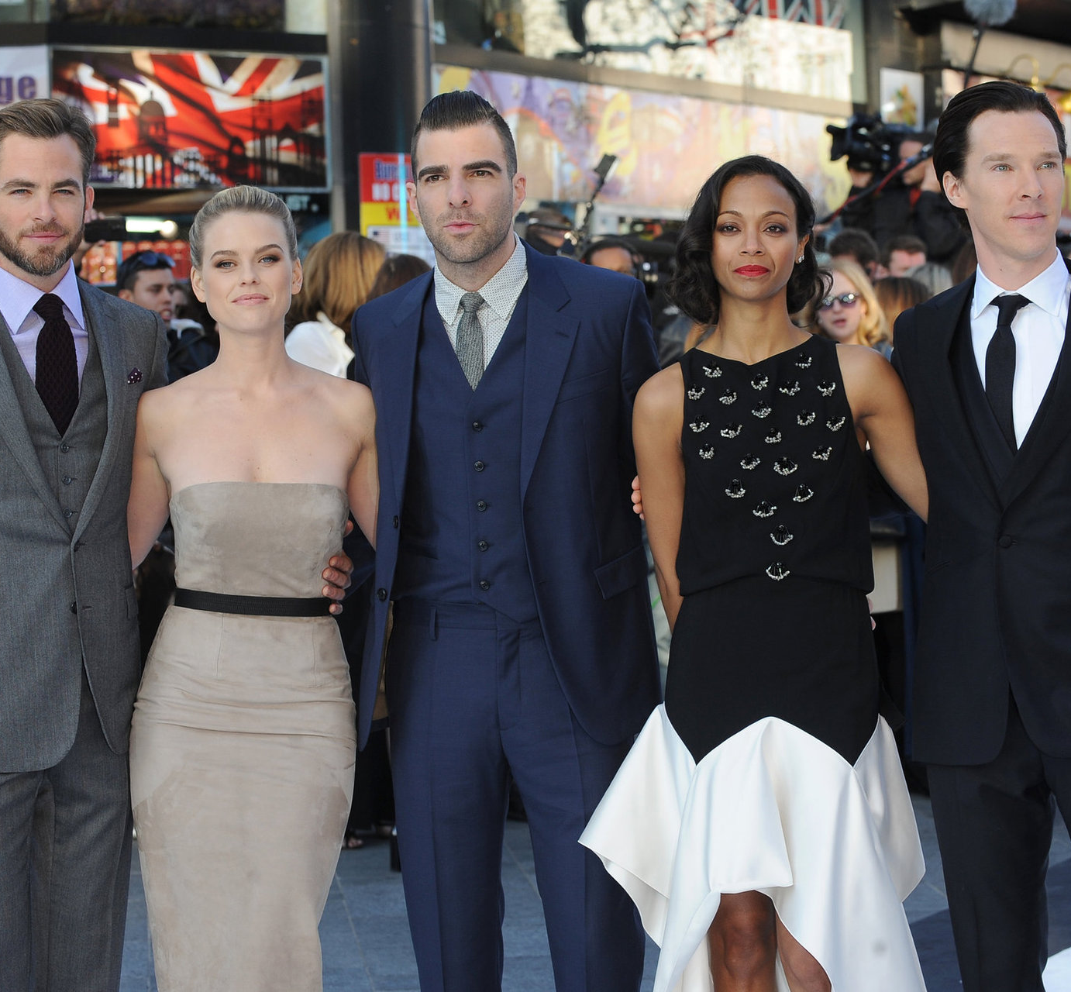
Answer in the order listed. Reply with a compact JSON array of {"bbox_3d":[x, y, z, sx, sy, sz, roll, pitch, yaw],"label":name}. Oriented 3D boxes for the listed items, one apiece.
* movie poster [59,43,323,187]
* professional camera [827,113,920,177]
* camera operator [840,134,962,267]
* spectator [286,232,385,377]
[{"bbox_3d":[-2.801,-3.055,23.500,2.400,1.120,0.080,-4,5,-32],"label":"movie poster"},{"bbox_3d":[1.502,-1.522,12.600,0.520,0.280,0.230,-4,5,-37],"label":"professional camera"},{"bbox_3d":[1.634,-0.706,12.600,0.500,1.760,0.560,-5,6,-44],"label":"camera operator"},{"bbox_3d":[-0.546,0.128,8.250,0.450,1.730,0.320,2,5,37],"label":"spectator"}]

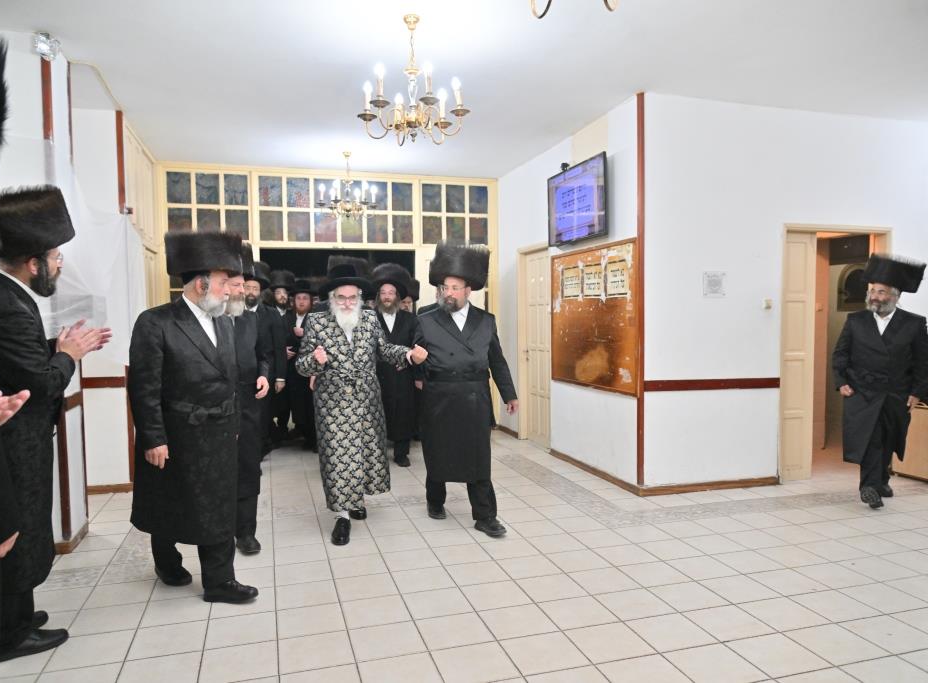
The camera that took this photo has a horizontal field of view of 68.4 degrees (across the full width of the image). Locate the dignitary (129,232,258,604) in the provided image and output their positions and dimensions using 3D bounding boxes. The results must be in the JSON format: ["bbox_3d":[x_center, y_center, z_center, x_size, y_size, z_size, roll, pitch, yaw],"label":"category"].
[{"bbox_3d":[-1.393,0.373,3.530,0.560,1.810,0.570,1,3,22],"label":"dignitary"}]

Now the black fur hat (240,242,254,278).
[{"bbox_3d":[-1.491,-0.510,4.250,0.380,0.210,0.380,-3,3,-40],"label":"black fur hat"}]

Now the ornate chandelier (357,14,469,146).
[{"bbox_3d":[-0.281,-1.432,3.733,0.613,0.688,0.613,0,2,0],"label":"ornate chandelier"}]

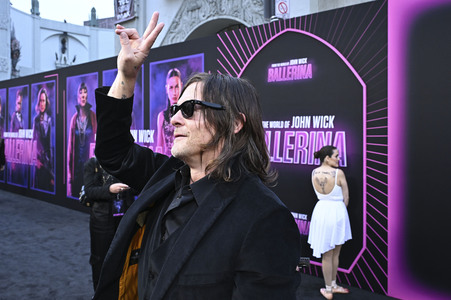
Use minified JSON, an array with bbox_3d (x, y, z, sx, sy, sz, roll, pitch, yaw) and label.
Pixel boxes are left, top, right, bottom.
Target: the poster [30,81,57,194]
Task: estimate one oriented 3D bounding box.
[{"bbox_3d":[-4.370,-0.300,8.090,1.180,2.620,0.030,2,2,37],"label":"poster"}]

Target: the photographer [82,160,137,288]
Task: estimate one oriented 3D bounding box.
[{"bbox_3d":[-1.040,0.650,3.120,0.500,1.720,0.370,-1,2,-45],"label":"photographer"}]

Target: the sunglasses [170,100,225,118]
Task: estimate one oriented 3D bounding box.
[{"bbox_3d":[-0.042,-0.084,0.820,0.150,0.048,0.145,5,-1,-29],"label":"sunglasses"}]

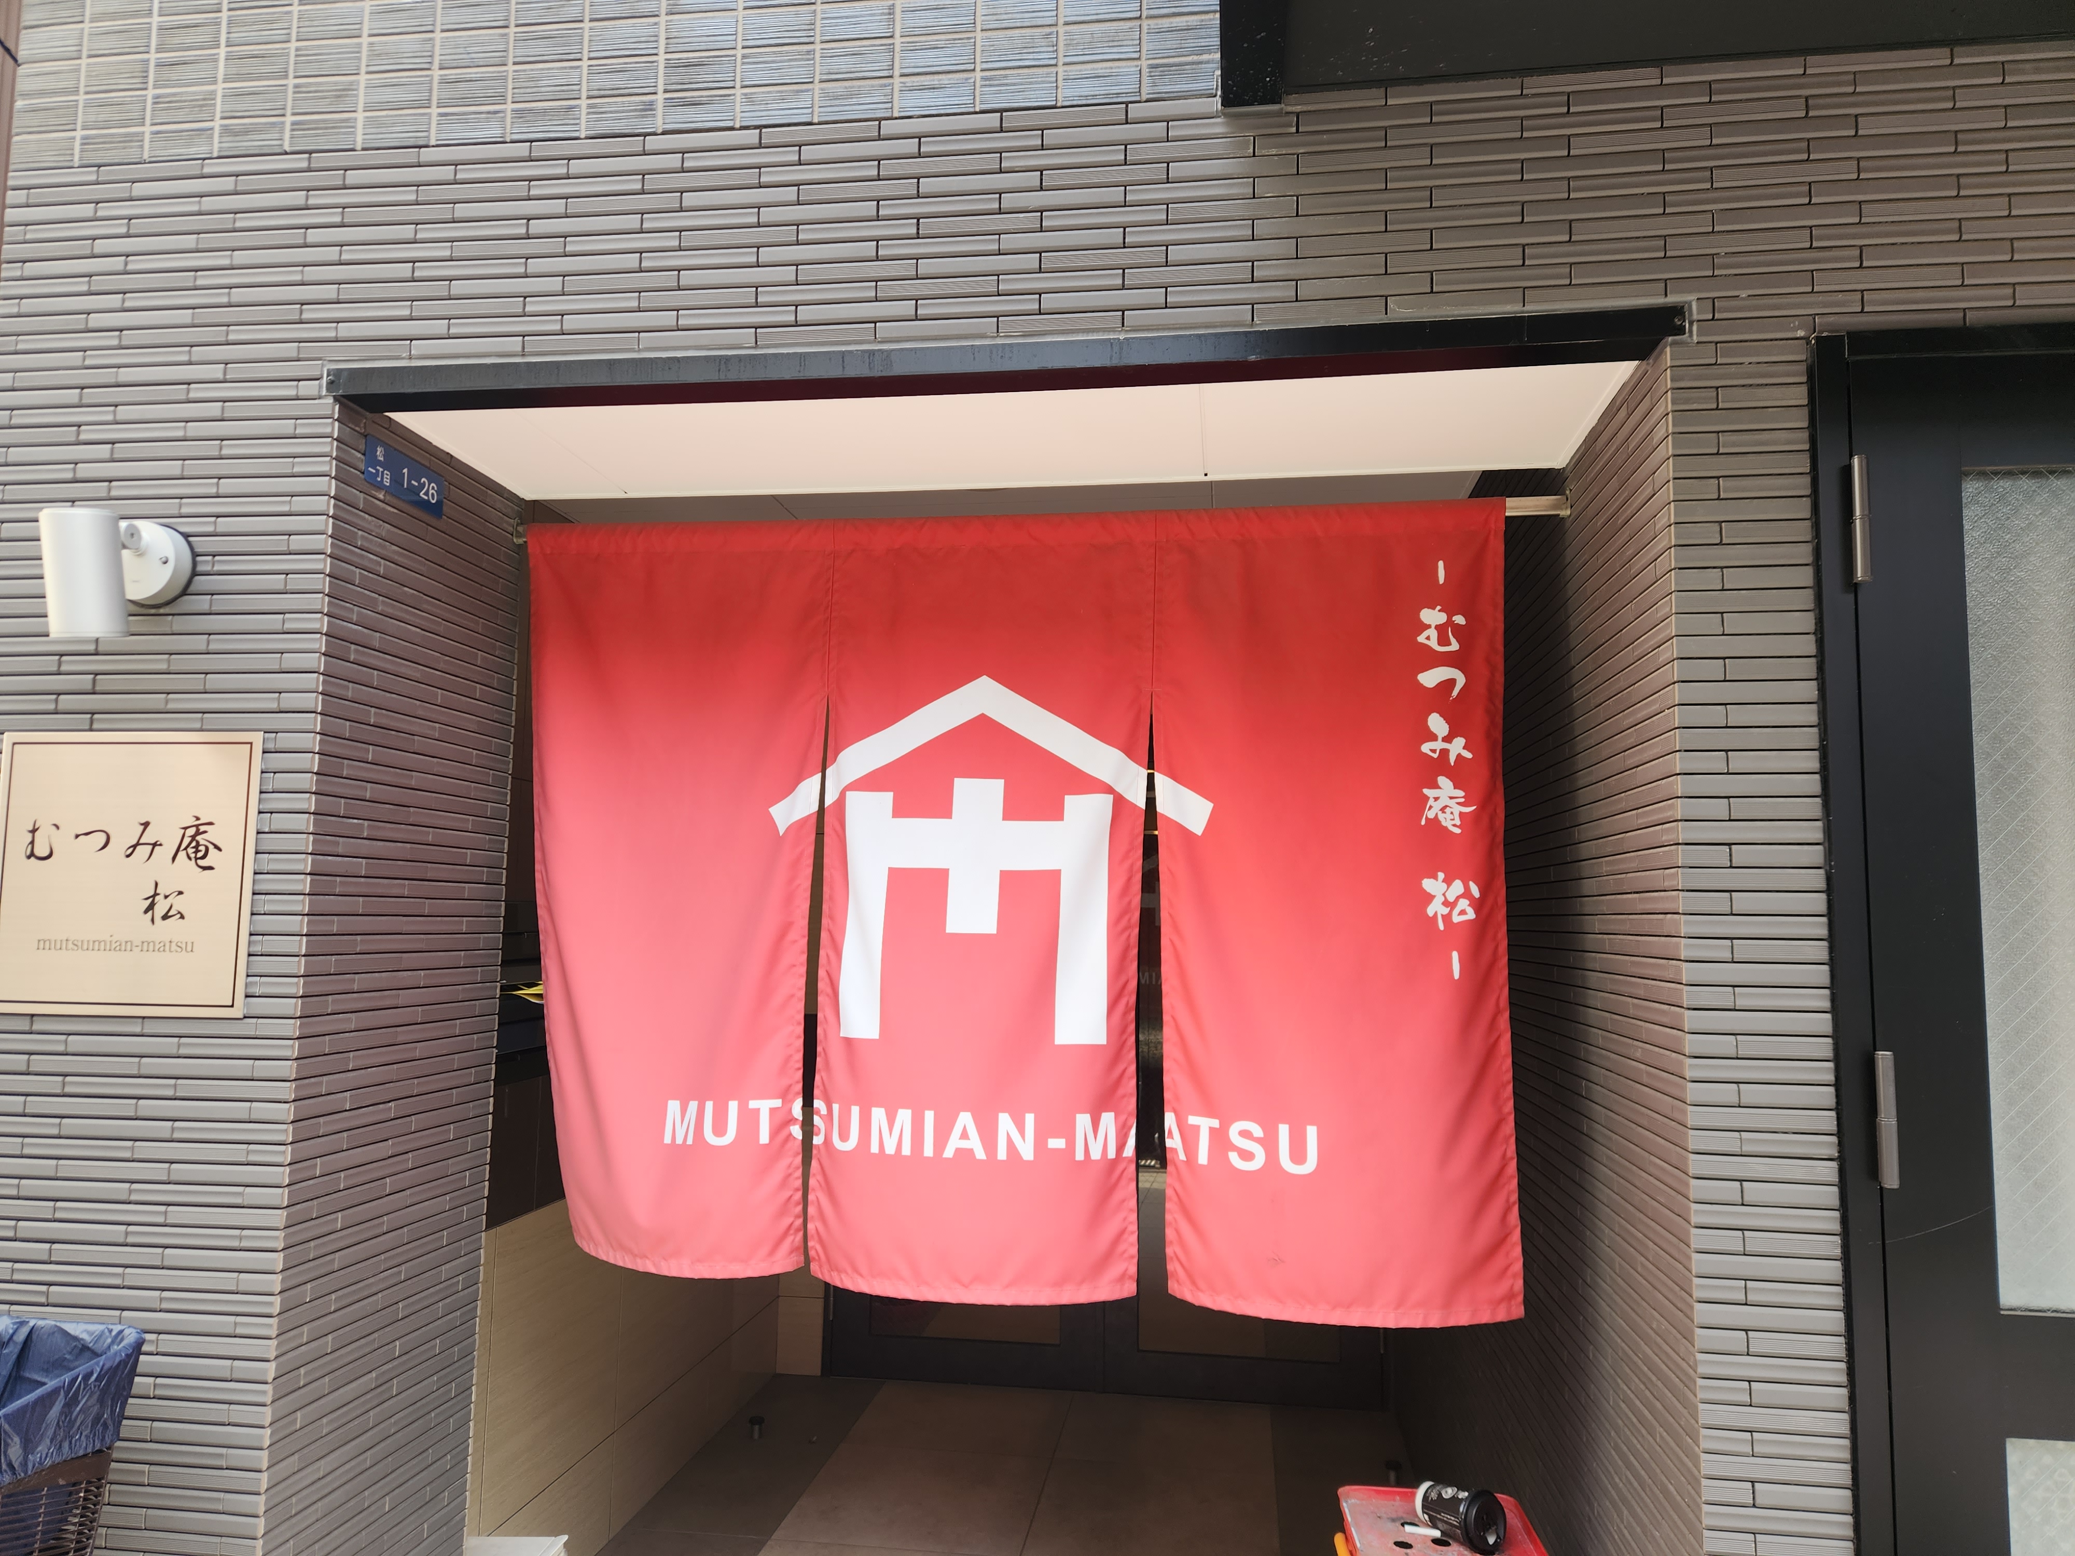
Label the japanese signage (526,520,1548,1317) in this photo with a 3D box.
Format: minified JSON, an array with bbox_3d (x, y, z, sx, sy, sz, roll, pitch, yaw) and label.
[{"bbox_3d":[-0.087,0.151,1.953,1.490,1.120,0.180,0,-6,8],"label":"japanese signage"}]

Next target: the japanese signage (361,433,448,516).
[{"bbox_3d":[-0.853,-0.406,1.874,0.008,0.061,0.178,0,-6,8],"label":"japanese signage"}]

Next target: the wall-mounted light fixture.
[{"bbox_3d":[-1.127,-0.248,1.664,0.116,0.171,0.157,0,-6,8],"label":"wall-mounted light fixture"}]

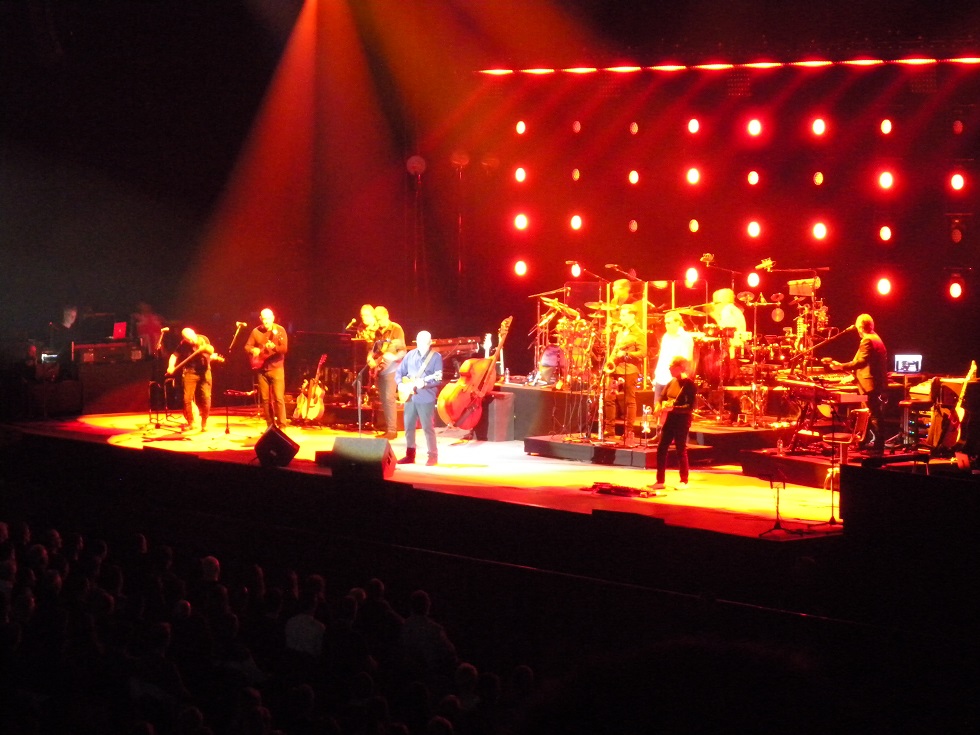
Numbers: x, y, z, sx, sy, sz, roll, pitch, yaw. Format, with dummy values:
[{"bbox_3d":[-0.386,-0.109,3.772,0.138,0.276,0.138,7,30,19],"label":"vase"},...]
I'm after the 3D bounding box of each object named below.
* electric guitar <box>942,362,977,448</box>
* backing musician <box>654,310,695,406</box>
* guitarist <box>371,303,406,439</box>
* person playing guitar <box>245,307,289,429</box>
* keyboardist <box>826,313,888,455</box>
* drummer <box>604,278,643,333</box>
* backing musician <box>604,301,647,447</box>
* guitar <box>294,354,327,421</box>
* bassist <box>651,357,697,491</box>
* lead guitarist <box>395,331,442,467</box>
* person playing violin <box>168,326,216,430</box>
[{"bbox_3d":[6.041,0.476,40.800,0.130,1.100,0.400,15,-7,-41],"label":"electric guitar"},{"bbox_3d":[2.496,0.143,43.135,0.560,1.790,0.420,3,5,33],"label":"backing musician"},{"bbox_3d":[-1.489,0.083,45.832,0.540,1.880,0.560,-3,5,-35],"label":"guitarist"},{"bbox_3d":[-3.357,0.014,47.735,0.650,1.800,0.440,1,4,13],"label":"person playing guitar"},{"bbox_3d":[4.804,0.225,41.335,0.720,1.800,0.550,1,4,6],"label":"keyboardist"},{"bbox_3d":[1.998,-0.536,46.747,0.750,1.460,0.700,-4,6,-42],"label":"drummer"},{"bbox_3d":[1.865,0.061,43.634,0.560,1.840,0.520,3,5,38],"label":"backing musician"},{"bbox_3d":[-2.642,0.310,48.000,0.130,1.020,0.400,15,-7,-41],"label":"guitar"},{"bbox_3d":[2.311,0.697,39.940,0.540,1.650,0.540,-3,5,-33],"label":"bassist"},{"bbox_3d":[-0.946,0.424,42.535,0.620,1.790,0.450,2,5,24],"label":"lead guitarist"},{"bbox_3d":[-4.464,0.174,47.344,0.680,1.540,0.520,1,4,8],"label":"person playing violin"}]

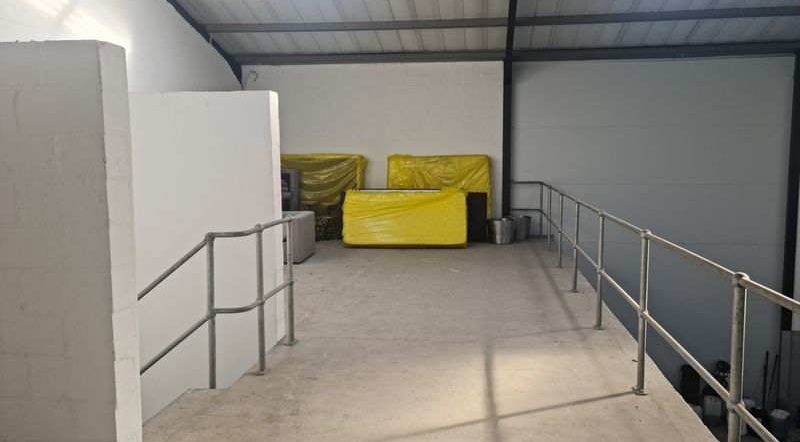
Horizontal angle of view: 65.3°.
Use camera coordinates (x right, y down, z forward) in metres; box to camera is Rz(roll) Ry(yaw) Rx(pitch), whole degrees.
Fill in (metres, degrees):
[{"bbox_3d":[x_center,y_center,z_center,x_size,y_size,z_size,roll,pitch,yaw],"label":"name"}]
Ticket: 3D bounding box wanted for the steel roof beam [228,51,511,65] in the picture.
[{"bbox_3d":[-0.660,-3.235,12.457,5.425,0.185,0.087,0,6,6],"label":"steel roof beam"}]

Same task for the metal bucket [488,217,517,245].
[{"bbox_3d":[1.890,0.193,11.510,0.514,0.455,0.514,0,6,6],"label":"metal bucket"}]

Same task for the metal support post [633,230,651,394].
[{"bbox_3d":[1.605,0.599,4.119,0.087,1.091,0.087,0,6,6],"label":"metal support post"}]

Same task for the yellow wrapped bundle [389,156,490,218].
[{"bbox_3d":[0.810,-0.491,12.893,2.140,1.730,0.380,1,6,8],"label":"yellow wrapped bundle"}]

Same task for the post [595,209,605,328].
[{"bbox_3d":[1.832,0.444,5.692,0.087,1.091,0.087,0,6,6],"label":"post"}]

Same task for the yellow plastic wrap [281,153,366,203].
[{"bbox_3d":[-1.780,-0.522,13.212,2.080,1.730,0.420,1,6,8],"label":"yellow plastic wrap"}]

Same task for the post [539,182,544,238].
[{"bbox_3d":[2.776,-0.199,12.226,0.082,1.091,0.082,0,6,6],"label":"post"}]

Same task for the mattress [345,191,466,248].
[{"bbox_3d":[0.086,-0.048,11.103,2.198,1.020,0.272,0,6,6],"label":"mattress"}]

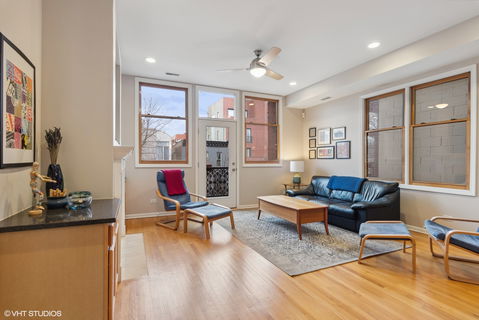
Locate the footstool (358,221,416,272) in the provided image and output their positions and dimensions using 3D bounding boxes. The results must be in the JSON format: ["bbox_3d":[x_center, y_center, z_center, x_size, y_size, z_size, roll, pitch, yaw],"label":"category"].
[{"bbox_3d":[1.745,1.005,2.777,0.540,0.390,0.600,0,0,25],"label":"footstool"}]

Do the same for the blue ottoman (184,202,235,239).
[{"bbox_3d":[-0.512,1.005,3.824,0.540,0.390,0.600,0,0,33],"label":"blue ottoman"}]

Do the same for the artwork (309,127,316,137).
[{"bbox_3d":[1.939,-0.722,5.982,0.025,0.254,0.242,0,0,-24],"label":"artwork"}]

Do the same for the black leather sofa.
[{"bbox_3d":[1.932,0.790,4.648,0.970,0.820,2.000,0,0,-24],"label":"black leather sofa"}]

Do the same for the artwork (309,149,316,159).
[{"bbox_3d":[1.939,-0.136,5.982,0.025,0.241,0.242,0,0,-24],"label":"artwork"}]

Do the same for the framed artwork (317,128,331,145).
[{"bbox_3d":[2.108,-0.576,5.606,0.025,0.394,0.409,0,0,-24],"label":"framed artwork"}]

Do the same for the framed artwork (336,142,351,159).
[{"bbox_3d":[2.340,-0.210,5.088,0.025,0.394,0.374,0,0,-24],"label":"framed artwork"}]

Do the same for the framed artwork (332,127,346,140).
[{"bbox_3d":[2.293,-0.593,5.194,0.025,0.282,0.356,0,0,-24],"label":"framed artwork"}]

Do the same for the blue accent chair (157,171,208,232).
[{"bbox_3d":[-1.123,0.700,4.303,0.790,1.000,0.680,0,0,35],"label":"blue accent chair"}]

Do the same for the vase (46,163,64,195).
[{"bbox_3d":[-1.567,0.215,1.927,0.120,0.350,0.120,0,0,-24],"label":"vase"}]

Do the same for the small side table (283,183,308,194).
[{"bbox_3d":[1.492,0.920,5.886,0.500,0.560,0.500,0,0,-24],"label":"small side table"}]

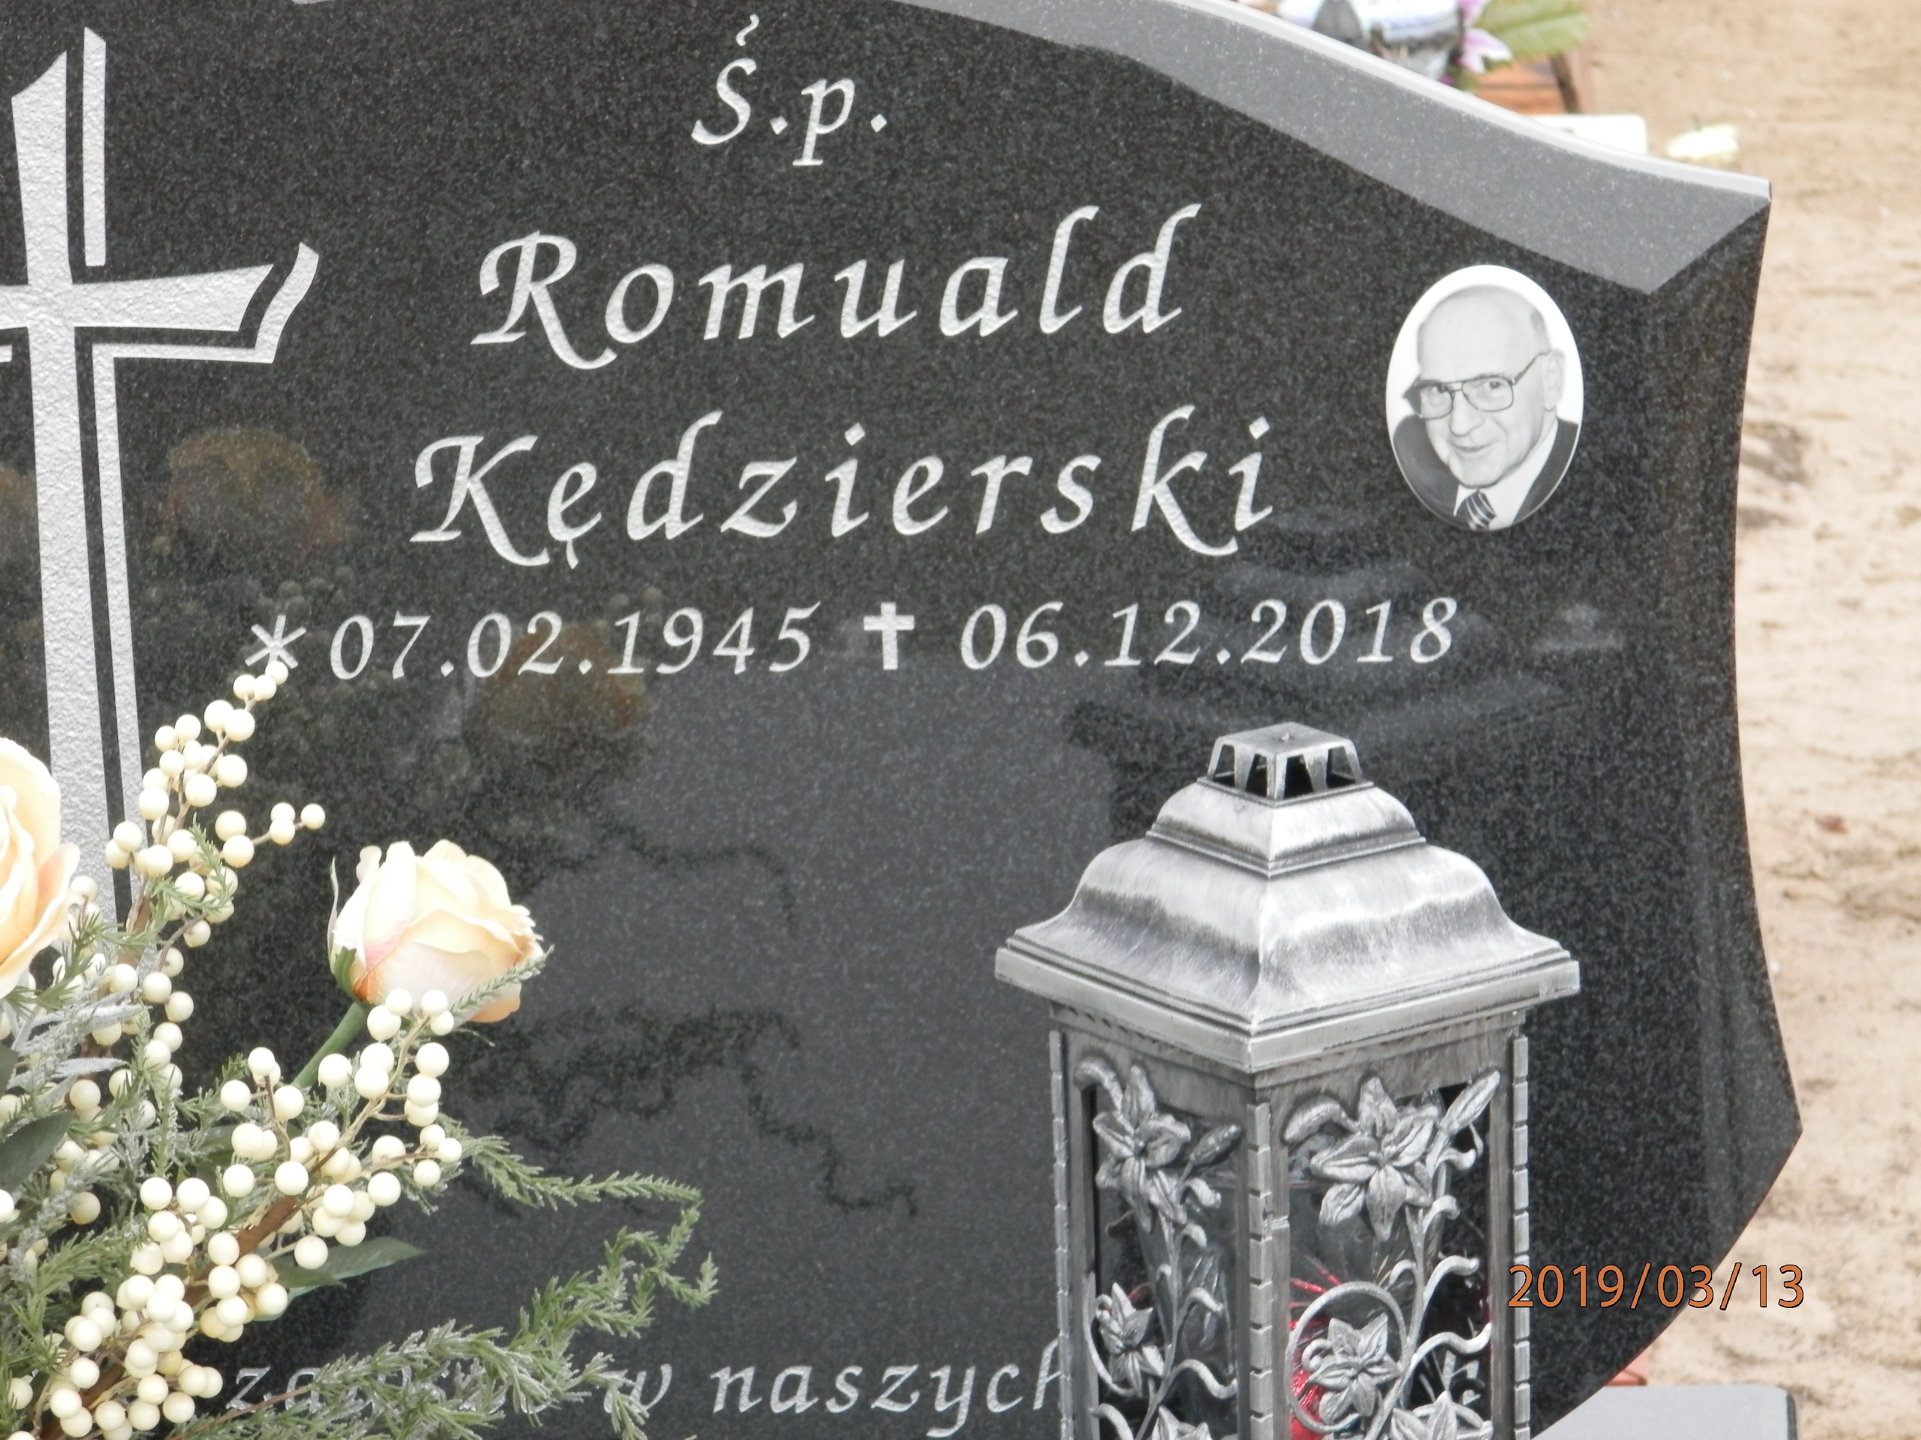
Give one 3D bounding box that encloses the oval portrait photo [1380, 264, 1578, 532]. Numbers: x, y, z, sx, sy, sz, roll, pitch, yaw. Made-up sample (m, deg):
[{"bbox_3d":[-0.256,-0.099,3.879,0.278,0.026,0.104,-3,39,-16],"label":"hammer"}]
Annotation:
[{"bbox_3d":[0.236,-0.145,3.300,0.090,0.120,0.010,-1,11,4],"label":"oval portrait photo"}]

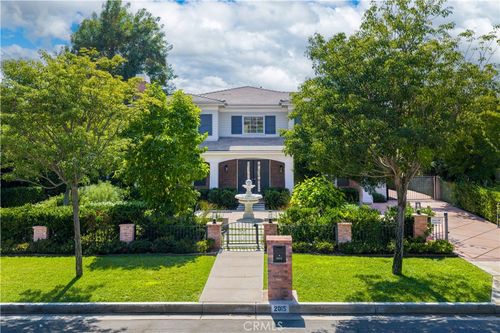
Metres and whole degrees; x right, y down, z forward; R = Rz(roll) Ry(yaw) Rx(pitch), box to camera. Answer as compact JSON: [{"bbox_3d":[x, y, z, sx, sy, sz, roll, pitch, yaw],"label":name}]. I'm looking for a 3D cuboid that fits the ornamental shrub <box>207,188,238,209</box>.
[{"bbox_3d":[-1.410,1.650,19.900,1.650,1.050,1.200,0,1,2],"label":"ornamental shrub"}]

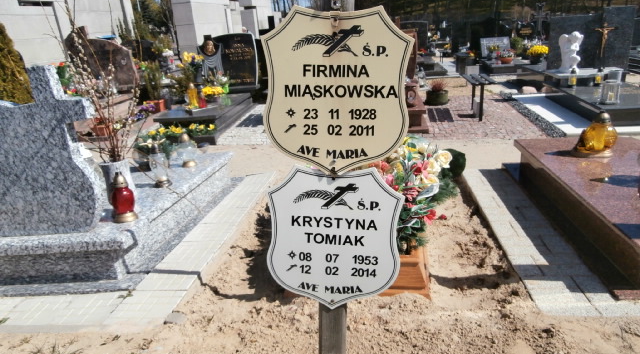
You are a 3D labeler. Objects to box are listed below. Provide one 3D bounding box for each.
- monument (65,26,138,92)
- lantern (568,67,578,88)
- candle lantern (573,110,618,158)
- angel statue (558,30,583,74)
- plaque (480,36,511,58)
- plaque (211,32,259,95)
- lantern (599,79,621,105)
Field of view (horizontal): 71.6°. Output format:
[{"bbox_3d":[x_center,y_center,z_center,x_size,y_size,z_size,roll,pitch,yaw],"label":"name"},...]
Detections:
[{"bbox_3d":[-3.822,-1.992,7.718,1.120,1.050,0.200,0,18,8],"label":"monument"},{"bbox_3d":[3.768,-1.481,6.602,0.115,0.250,0.115,0,18,8],"label":"lantern"},{"bbox_3d":[1.834,-0.282,2.911,0.245,0.285,0.245,0,18,8],"label":"candle lantern"},{"bbox_3d":[3.900,-1.927,6.843,0.300,0.600,0.290,-14,20,-30],"label":"angel statue"},{"bbox_3d":[4.598,-3.394,11.587,0.730,0.530,0.100,0,3,8],"label":"plaque"},{"bbox_3d":[-1.380,-1.870,7.295,0.780,0.900,0.180,0,18,8],"label":"plaque"},{"bbox_3d":[3.335,-0.976,5.073,0.185,0.260,0.185,0,18,8],"label":"lantern"}]

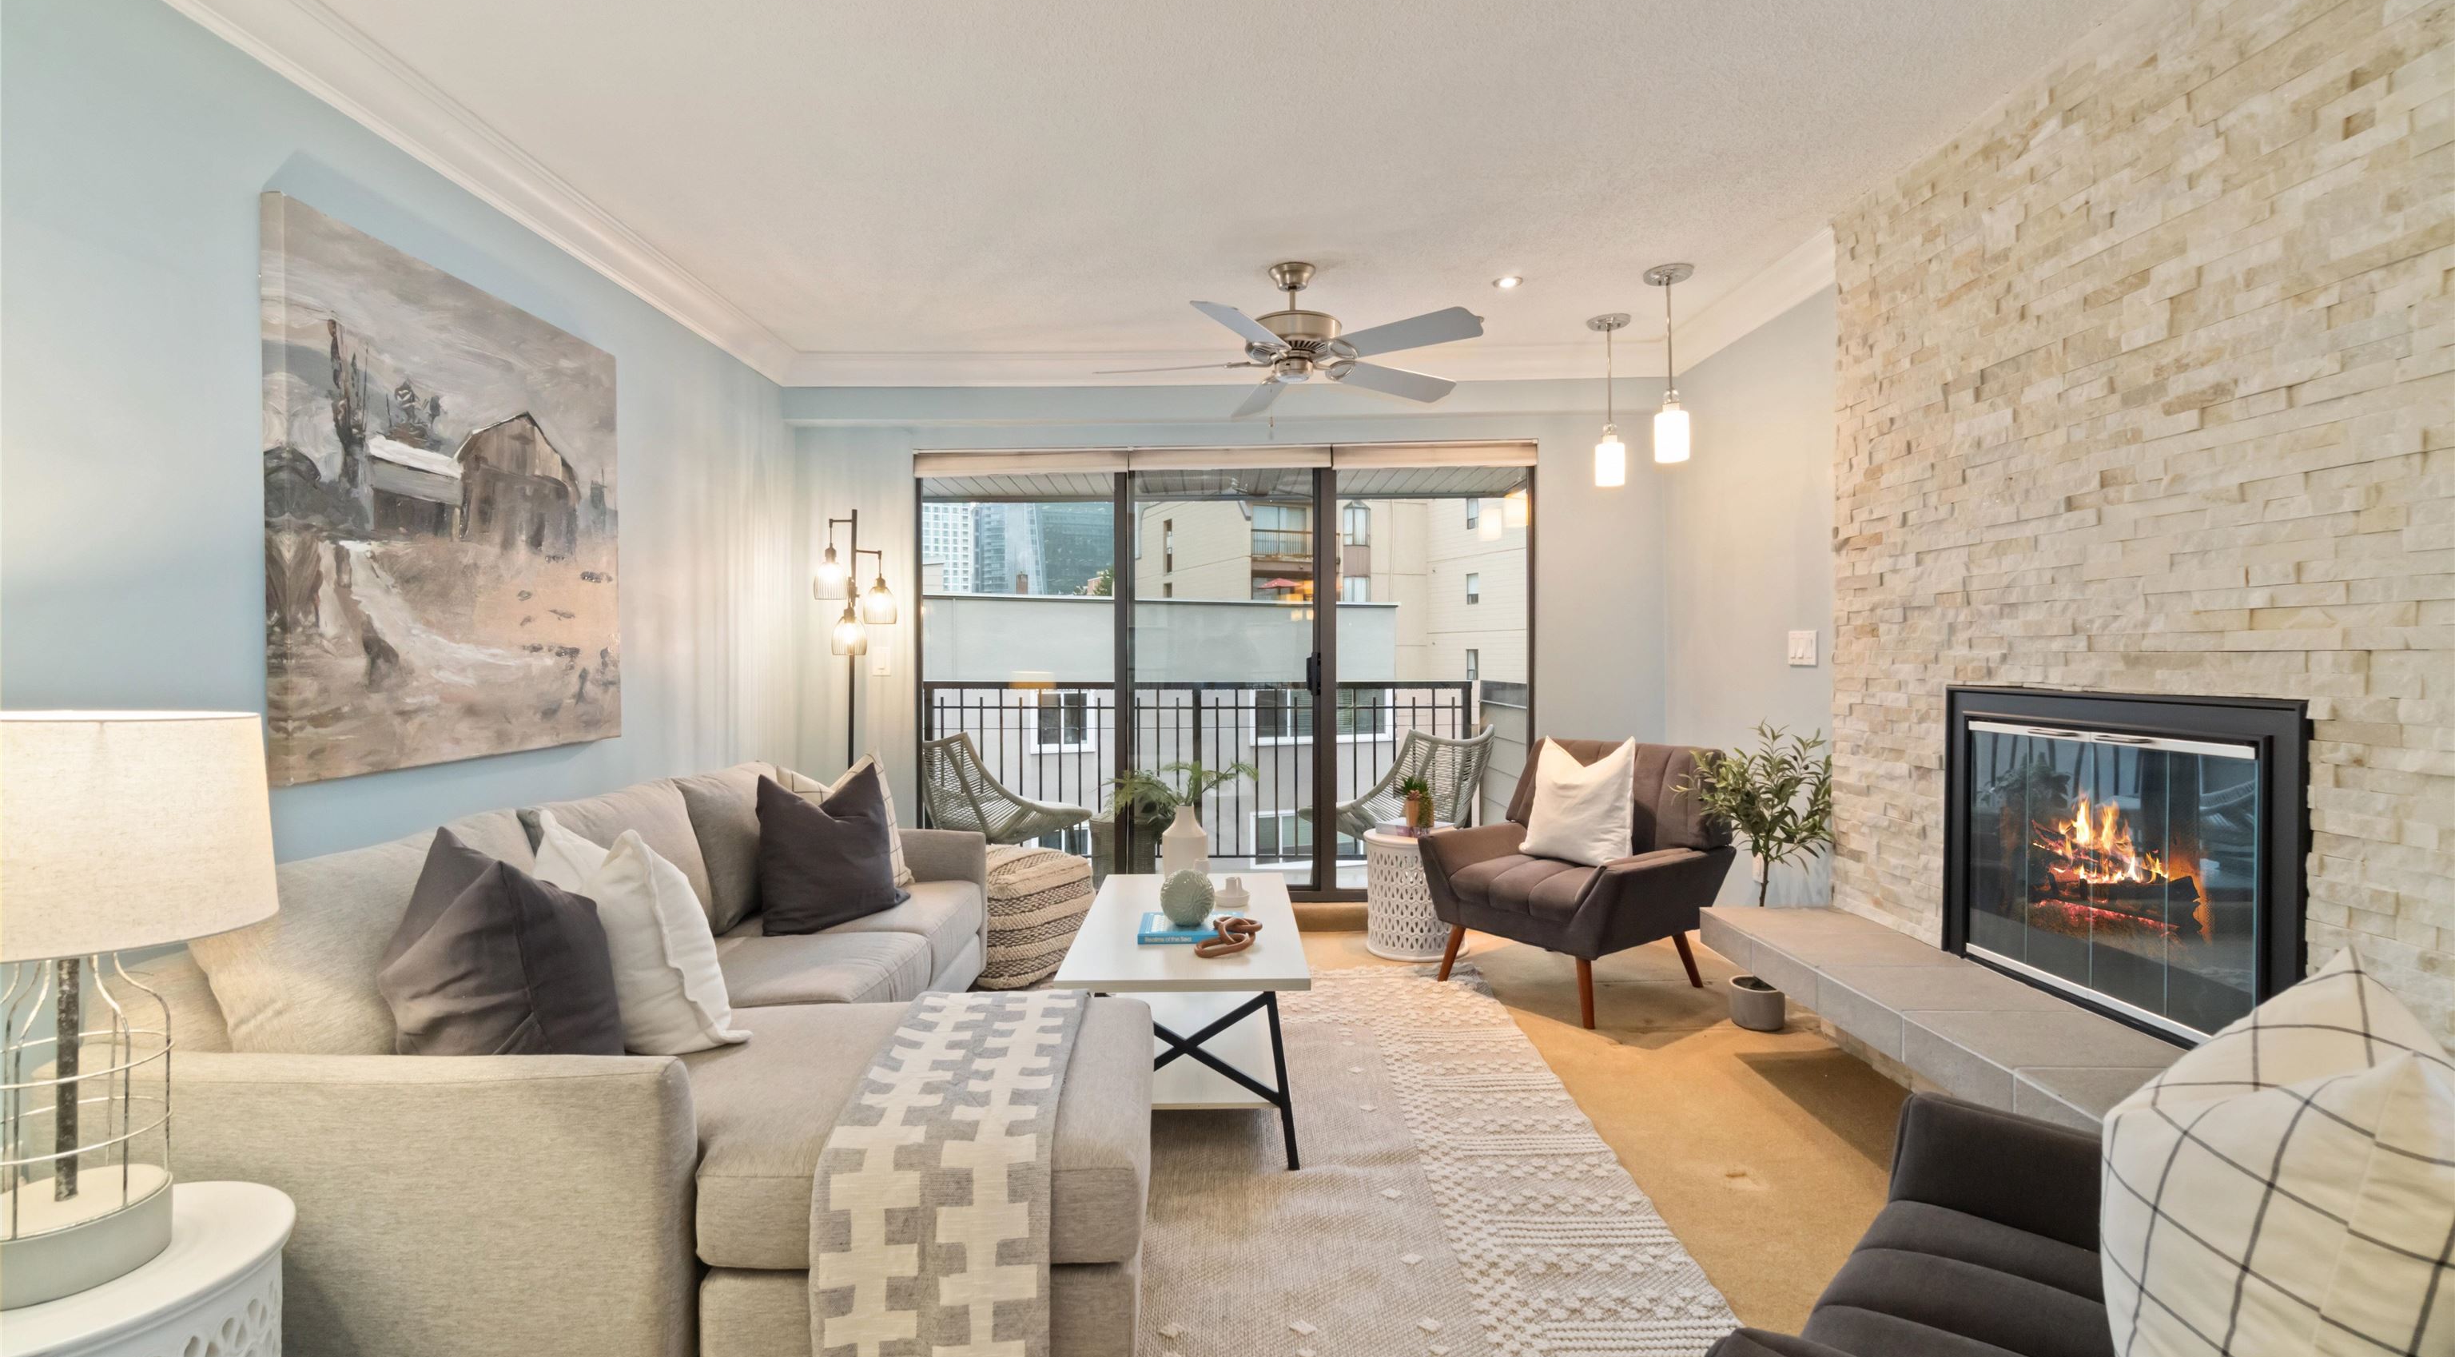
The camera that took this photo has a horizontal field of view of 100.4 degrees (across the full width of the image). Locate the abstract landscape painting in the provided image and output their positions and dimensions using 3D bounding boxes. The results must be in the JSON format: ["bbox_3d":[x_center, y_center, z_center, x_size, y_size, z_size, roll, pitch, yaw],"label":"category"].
[{"bbox_3d":[-1.821,-0.373,2.504,0.045,1.130,1.090,0,1,-1],"label":"abstract landscape painting"}]

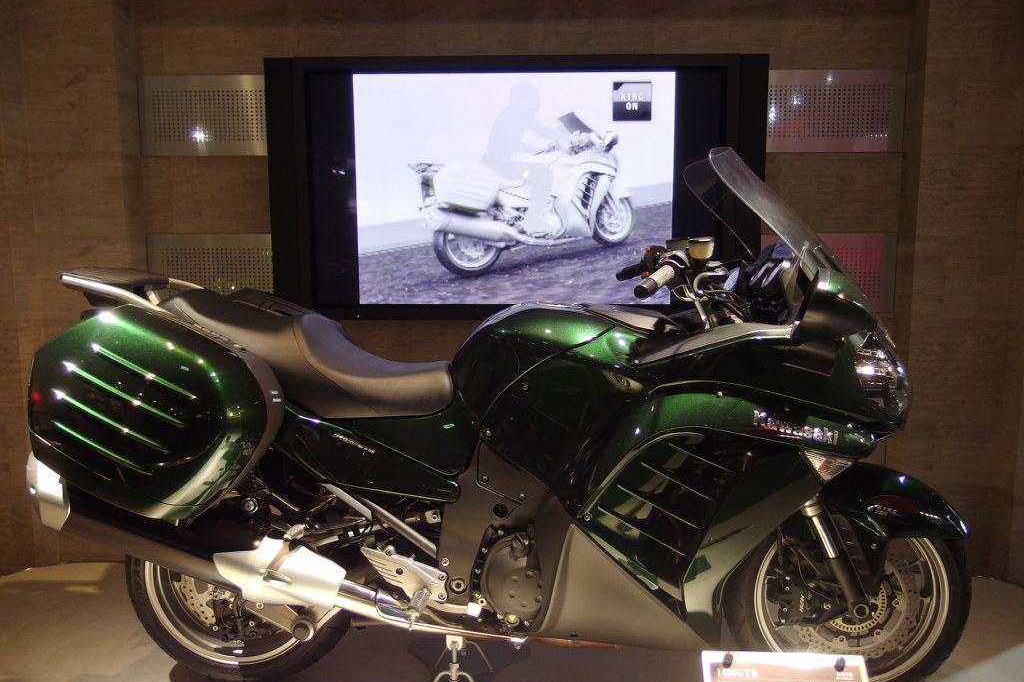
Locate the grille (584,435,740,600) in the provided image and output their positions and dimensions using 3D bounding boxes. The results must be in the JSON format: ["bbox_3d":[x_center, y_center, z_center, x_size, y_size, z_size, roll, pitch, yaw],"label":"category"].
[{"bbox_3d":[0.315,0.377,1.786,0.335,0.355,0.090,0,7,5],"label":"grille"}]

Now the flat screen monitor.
[{"bbox_3d":[0.015,-0.531,2.942,1.722,0.905,0.110,0,7,1],"label":"flat screen monitor"}]

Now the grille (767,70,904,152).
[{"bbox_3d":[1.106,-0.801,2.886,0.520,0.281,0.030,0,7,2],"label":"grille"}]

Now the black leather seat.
[{"bbox_3d":[-0.487,0.026,2.098,0.690,0.290,0.350,0,7,5],"label":"black leather seat"}]

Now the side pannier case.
[{"bbox_3d":[-0.758,0.149,1.775,0.530,0.420,0.260,9,8,4],"label":"side pannier case"}]

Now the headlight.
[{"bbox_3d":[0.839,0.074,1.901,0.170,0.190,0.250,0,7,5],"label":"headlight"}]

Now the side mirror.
[{"bbox_3d":[0.640,-0.071,1.672,0.145,0.145,0.190,0,7,5],"label":"side mirror"}]

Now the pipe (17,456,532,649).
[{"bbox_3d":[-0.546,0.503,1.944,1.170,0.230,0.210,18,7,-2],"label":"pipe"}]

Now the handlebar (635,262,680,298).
[{"bbox_3d":[0.299,-0.124,1.675,0.040,0.040,0.155,5,23,36],"label":"handlebar"}]

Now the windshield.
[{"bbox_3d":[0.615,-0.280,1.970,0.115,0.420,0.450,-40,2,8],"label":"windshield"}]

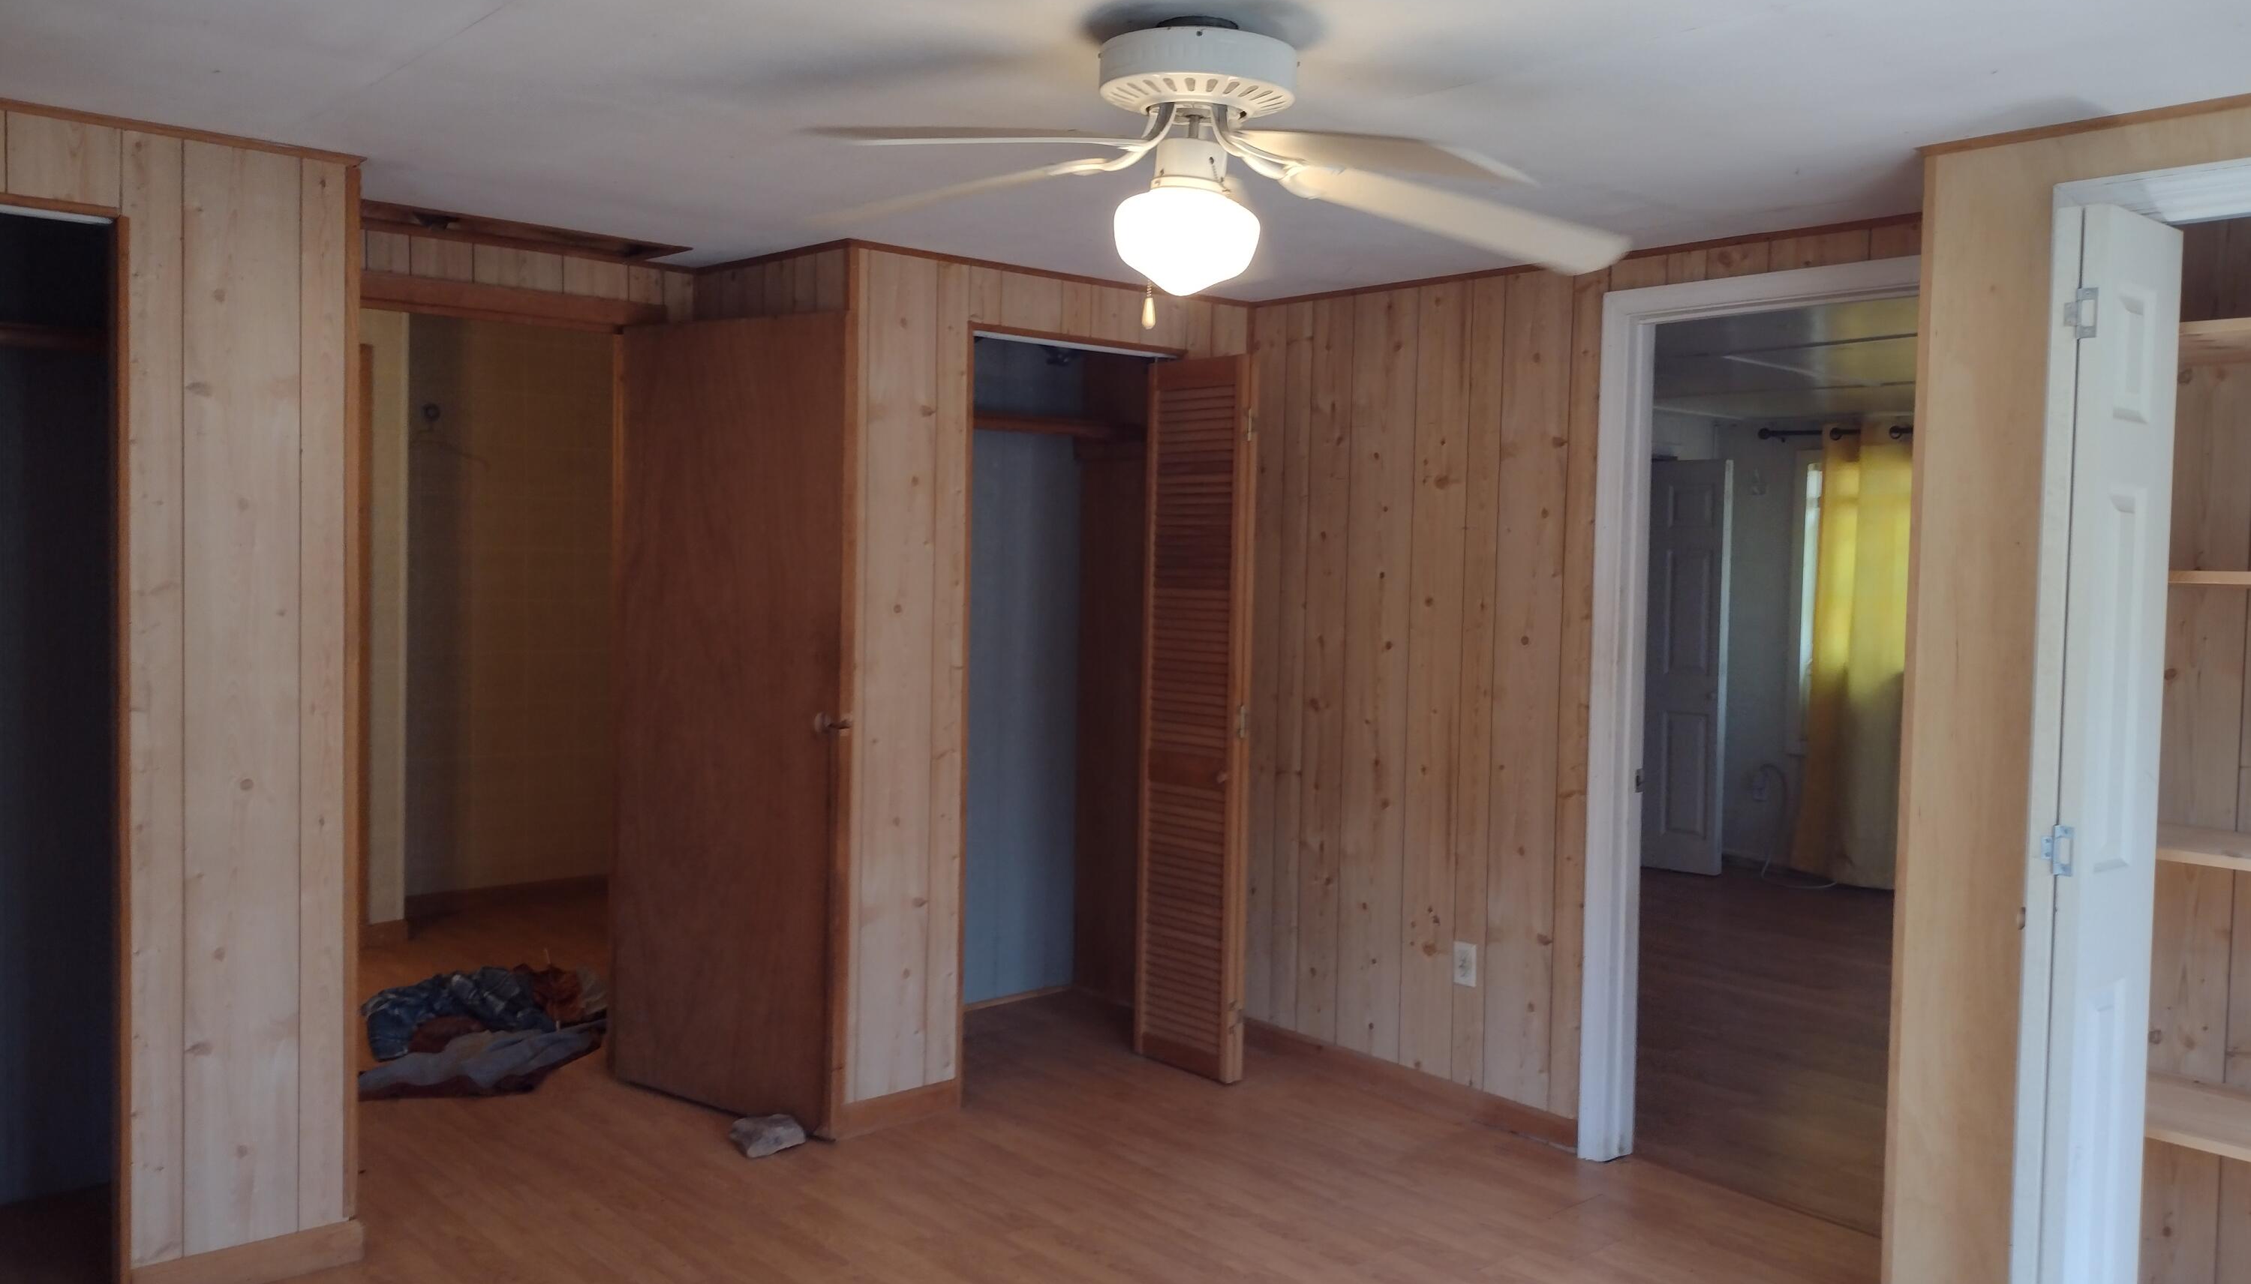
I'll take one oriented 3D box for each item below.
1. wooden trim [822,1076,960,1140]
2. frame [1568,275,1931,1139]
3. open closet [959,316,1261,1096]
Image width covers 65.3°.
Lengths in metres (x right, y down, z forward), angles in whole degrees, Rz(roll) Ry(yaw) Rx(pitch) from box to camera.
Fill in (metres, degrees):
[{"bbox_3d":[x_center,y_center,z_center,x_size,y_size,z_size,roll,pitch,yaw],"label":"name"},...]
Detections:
[{"bbox_3d":[-0.584,1.193,4.499,0.400,0.087,0.022,-1,3,-41],"label":"wooden trim"},{"bbox_3d":[1.492,0.234,3.989,0.130,2.128,0.950,-1,3,-41],"label":"frame"},{"bbox_3d":[-0.241,0.195,4.992,0.825,2.055,0.786,-1,3,-41],"label":"open closet"}]

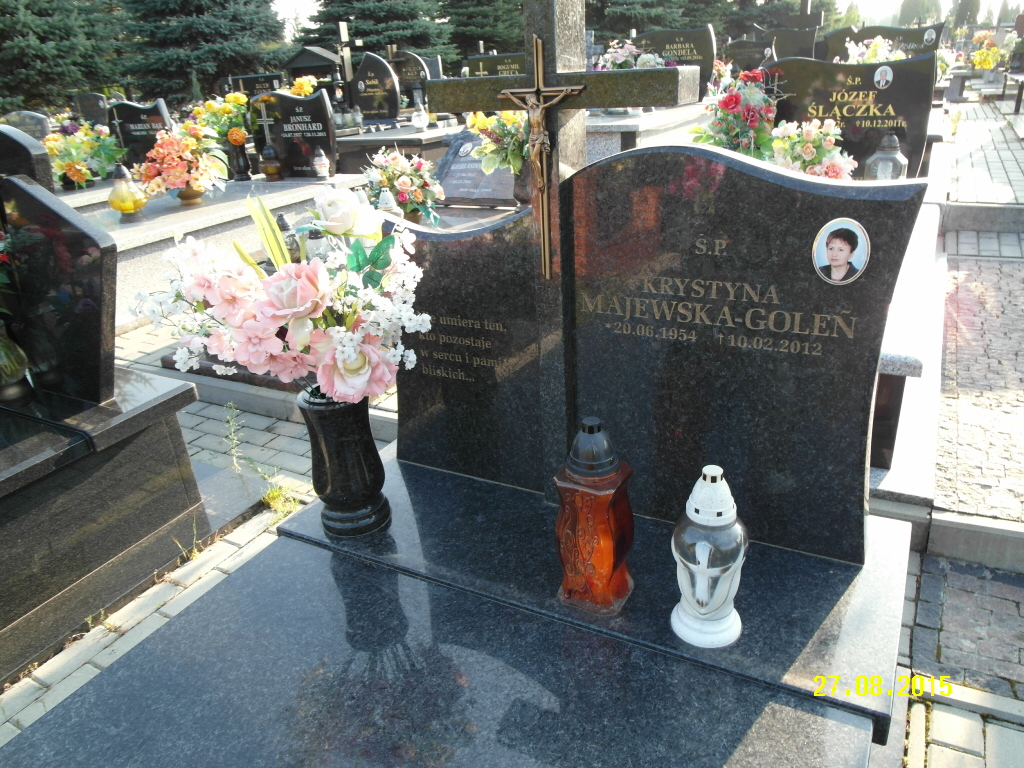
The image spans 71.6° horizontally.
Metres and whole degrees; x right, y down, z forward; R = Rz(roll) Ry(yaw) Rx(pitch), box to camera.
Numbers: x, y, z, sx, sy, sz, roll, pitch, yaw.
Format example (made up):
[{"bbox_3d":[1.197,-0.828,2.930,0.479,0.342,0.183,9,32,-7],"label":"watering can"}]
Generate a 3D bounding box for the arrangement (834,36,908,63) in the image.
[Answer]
[{"bbox_3d":[2.579,-2.324,5.172,0.480,0.380,0.380,9,28,28],"label":"arrangement"}]

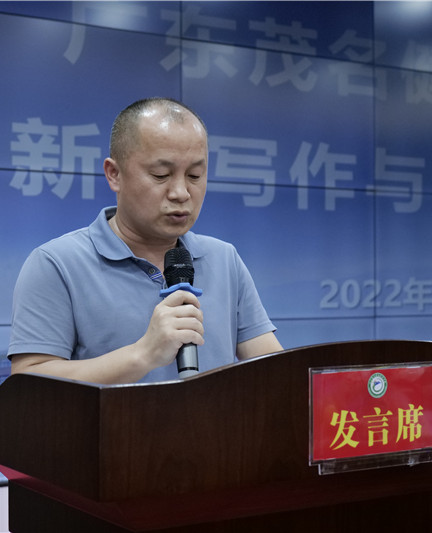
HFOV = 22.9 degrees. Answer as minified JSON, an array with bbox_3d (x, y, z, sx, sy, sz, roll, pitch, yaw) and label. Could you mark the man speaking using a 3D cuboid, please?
[{"bbox_3d":[-0.115,0.530,1.940,0.540,1.670,0.420,0,-1,-30],"label":"man speaking"}]

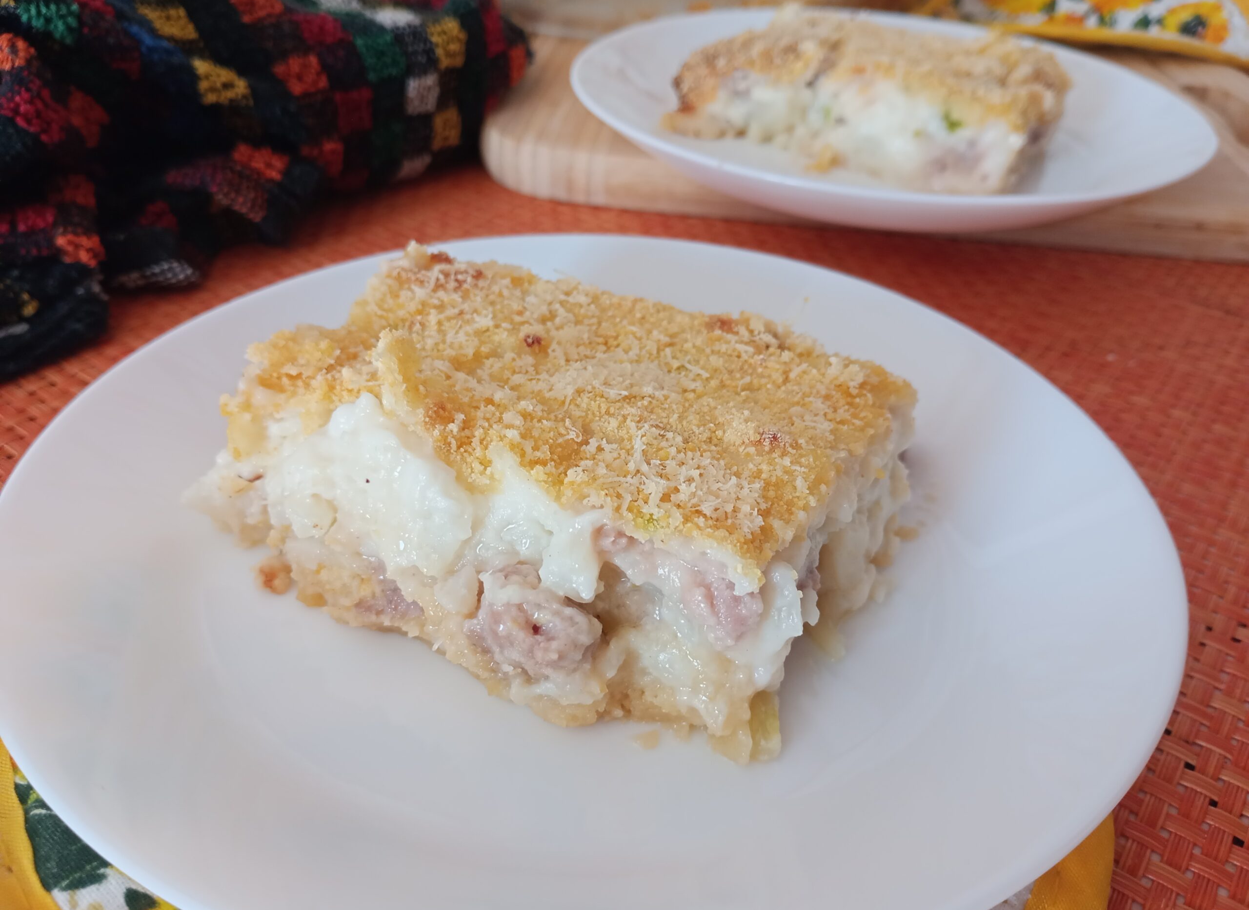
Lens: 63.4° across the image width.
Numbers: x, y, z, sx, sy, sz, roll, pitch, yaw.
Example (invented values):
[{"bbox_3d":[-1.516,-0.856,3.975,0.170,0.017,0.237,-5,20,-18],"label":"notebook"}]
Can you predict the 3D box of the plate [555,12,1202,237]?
[{"bbox_3d":[0.103,-0.141,0.419,0.251,0.026,0.251,2,36,-1],"label":"plate"}]

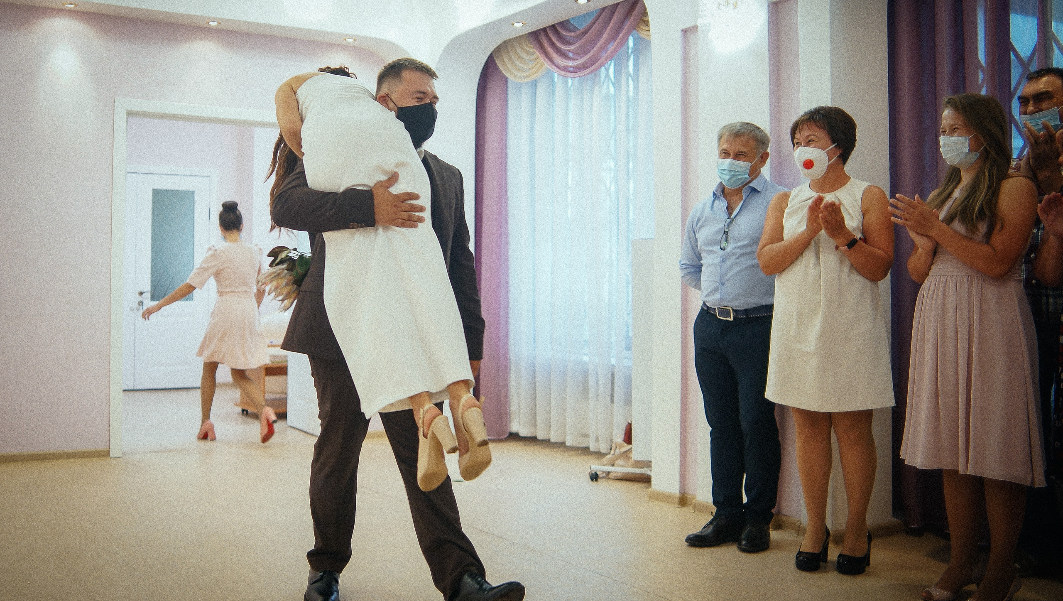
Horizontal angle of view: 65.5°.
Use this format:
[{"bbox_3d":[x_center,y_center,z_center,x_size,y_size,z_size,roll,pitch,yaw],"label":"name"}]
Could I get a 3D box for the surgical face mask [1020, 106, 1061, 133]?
[{"bbox_3d":[1.849,-0.652,3.000,0.085,0.105,0.140,-14,7,-31],"label":"surgical face mask"}]

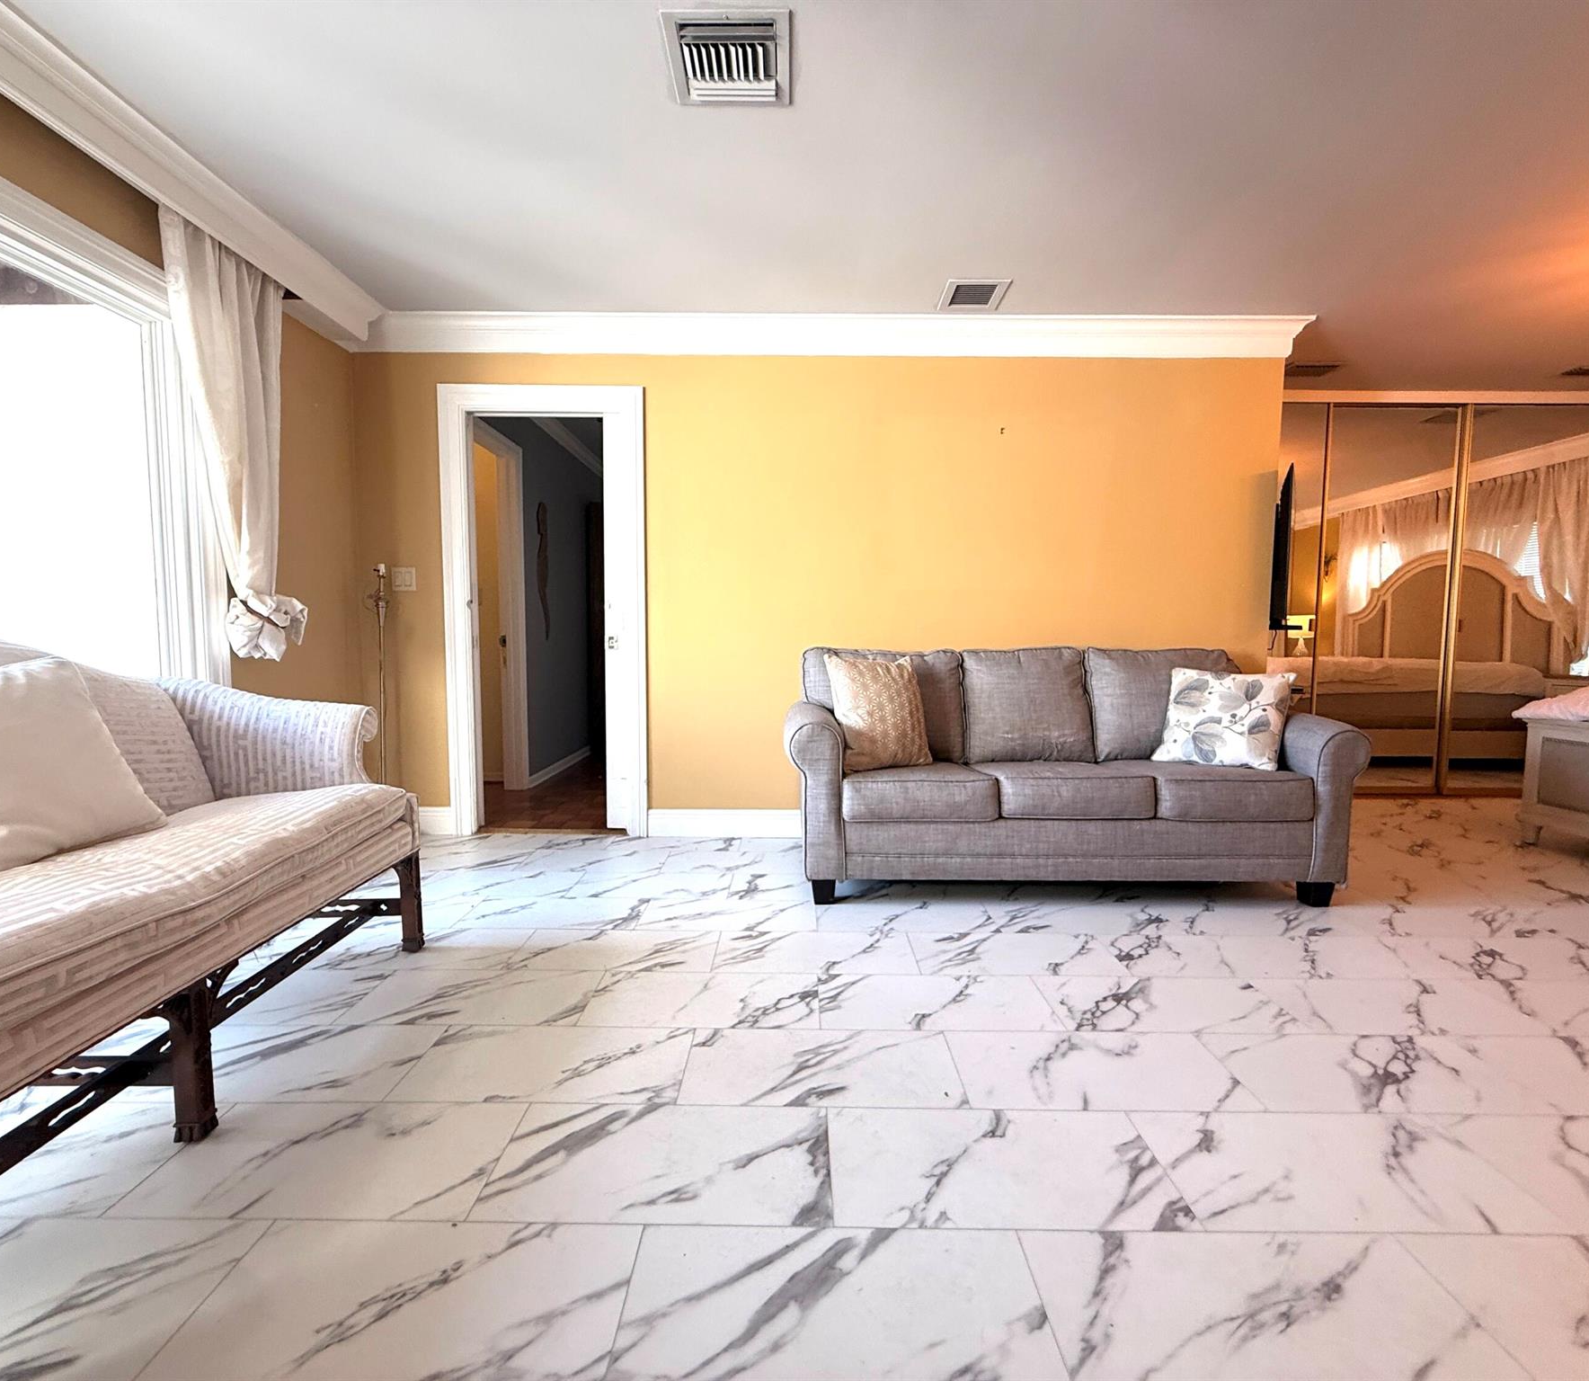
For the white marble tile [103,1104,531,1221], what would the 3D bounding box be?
[{"bbox_3d":[-0.841,0.864,1.375,0.607,0.010,0.305,0,4,0],"label":"white marble tile"}]

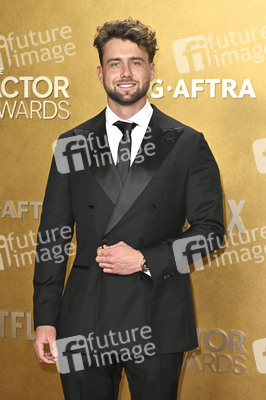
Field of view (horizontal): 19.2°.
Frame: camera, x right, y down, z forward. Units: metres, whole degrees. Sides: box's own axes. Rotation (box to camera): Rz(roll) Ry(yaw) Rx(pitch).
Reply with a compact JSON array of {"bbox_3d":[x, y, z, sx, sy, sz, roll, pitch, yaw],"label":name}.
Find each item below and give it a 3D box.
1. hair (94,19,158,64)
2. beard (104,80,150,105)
[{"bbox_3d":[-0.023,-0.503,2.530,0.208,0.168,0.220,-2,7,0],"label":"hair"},{"bbox_3d":[-0.021,-0.335,2.475,0.148,0.085,0.090,-2,7,0],"label":"beard"}]

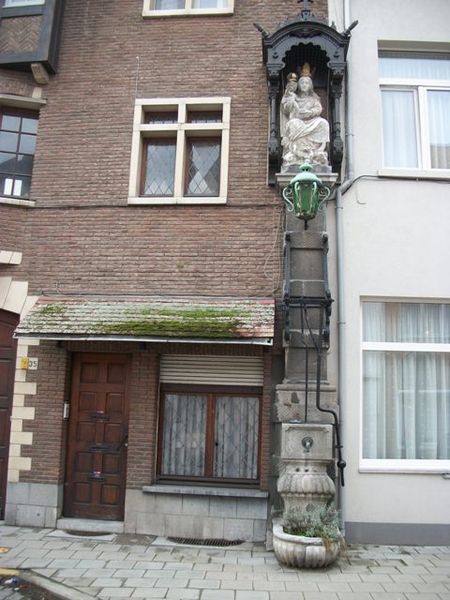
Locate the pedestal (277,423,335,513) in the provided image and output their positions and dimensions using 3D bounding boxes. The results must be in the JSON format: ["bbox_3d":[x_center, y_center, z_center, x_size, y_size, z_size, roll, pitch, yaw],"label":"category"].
[{"bbox_3d":[0.926,1.959,6.319,0.660,1.070,0.500,1,-10,2],"label":"pedestal"}]

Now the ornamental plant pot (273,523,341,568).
[{"bbox_3d":[0.884,2.642,5.960,0.730,0.330,0.630,1,-10,2],"label":"ornamental plant pot"}]

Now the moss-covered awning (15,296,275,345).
[{"bbox_3d":[-0.987,0.227,7.134,3.220,0.650,0.640,1,-10,6],"label":"moss-covered awning"}]

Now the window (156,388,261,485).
[{"bbox_3d":[-0.203,1.779,7.307,1.370,1.230,0.120,1,-10,6],"label":"window"}]

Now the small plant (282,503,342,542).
[{"bbox_3d":[0.938,2.386,5.948,0.640,0.380,0.450,1,-10,2],"label":"small plant"}]

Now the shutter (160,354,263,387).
[{"bbox_3d":[-0.180,0.946,7.409,1.380,0.400,0.080,1,-10,6],"label":"shutter"}]

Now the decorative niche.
[{"bbox_3d":[1.056,-2.772,7.364,1.230,2.370,0.680,1,-10,2],"label":"decorative niche"}]

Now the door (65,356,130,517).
[{"bbox_3d":[-1.677,1.803,7.437,0.870,2.150,0.100,1,-10,6],"label":"door"}]

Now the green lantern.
[{"bbox_3d":[0.992,-1.306,6.707,0.560,0.750,0.480,1,-10,2],"label":"green lantern"}]

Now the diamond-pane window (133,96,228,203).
[{"bbox_3d":[-0.620,-2.088,7.919,1.380,1.580,0.240,1,-10,6],"label":"diamond-pane window"}]

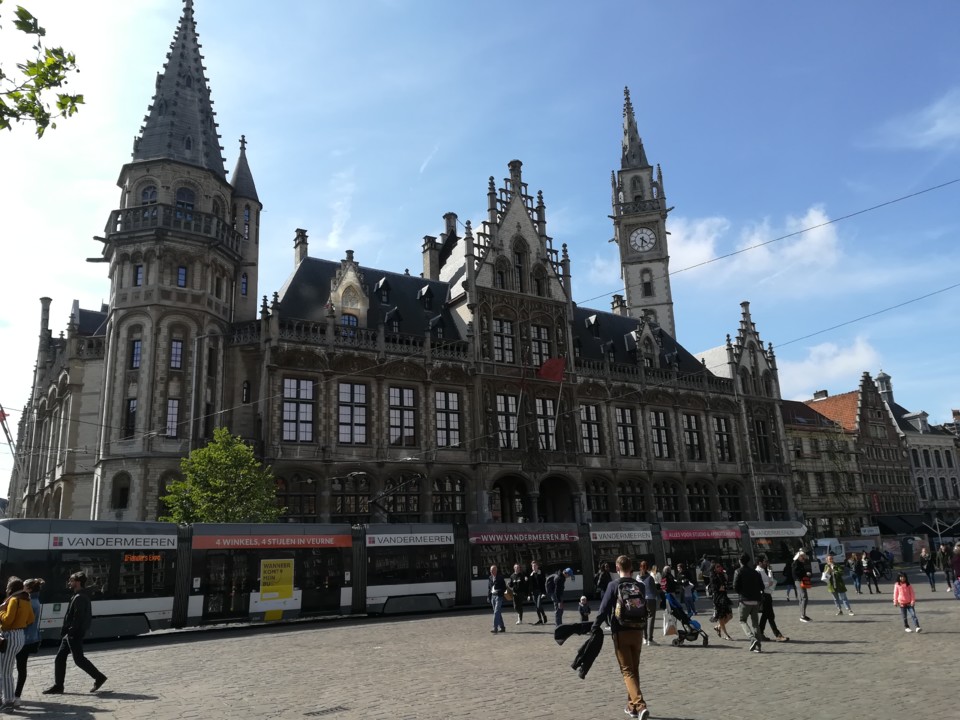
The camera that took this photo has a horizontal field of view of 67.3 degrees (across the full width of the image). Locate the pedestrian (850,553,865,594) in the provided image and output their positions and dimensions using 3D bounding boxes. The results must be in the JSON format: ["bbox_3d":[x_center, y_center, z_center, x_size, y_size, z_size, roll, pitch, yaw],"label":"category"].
[{"bbox_3d":[16.298,9.233,31.218,0.500,1.670,0.420,-8,-16,19],"label":"pedestrian"}]

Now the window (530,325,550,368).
[{"bbox_3d":[3.737,-0.854,44.188,1.550,2.781,0.300,7,-18,-32],"label":"window"}]

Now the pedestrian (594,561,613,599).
[{"bbox_3d":[3.230,6.204,18.987,0.500,1.680,0.400,5,-17,-26],"label":"pedestrian"}]

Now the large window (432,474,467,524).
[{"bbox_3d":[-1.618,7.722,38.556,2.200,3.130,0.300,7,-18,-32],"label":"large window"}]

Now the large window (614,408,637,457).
[{"bbox_3d":[11.172,5.524,54.825,1.769,3.581,0.300,7,-18,-34],"label":"large window"}]

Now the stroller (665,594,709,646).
[{"bbox_3d":[4.247,5.329,14.836,0.820,1.040,0.450,-10,-17,24],"label":"stroller"}]

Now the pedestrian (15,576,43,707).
[{"bbox_3d":[-6.686,4.173,10.725,0.450,1.720,0.460,-4,-15,5],"label":"pedestrian"}]

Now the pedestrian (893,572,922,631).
[{"bbox_3d":[9.319,5.288,15.756,0.540,1.195,0.300,-8,-16,20],"label":"pedestrian"}]

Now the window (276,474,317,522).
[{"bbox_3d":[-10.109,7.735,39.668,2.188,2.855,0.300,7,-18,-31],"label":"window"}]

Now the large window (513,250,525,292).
[{"bbox_3d":[2.403,-5.485,44.721,0.850,2.847,0.300,7,-18,-32],"label":"large window"}]

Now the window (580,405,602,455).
[{"bbox_3d":[8.068,5.035,52.261,1.700,3.720,0.300,7,-18,-31],"label":"window"}]

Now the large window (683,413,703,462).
[{"bbox_3d":[14.738,5.341,50.018,1.550,3.402,0.300,7,-18,-32],"label":"large window"}]

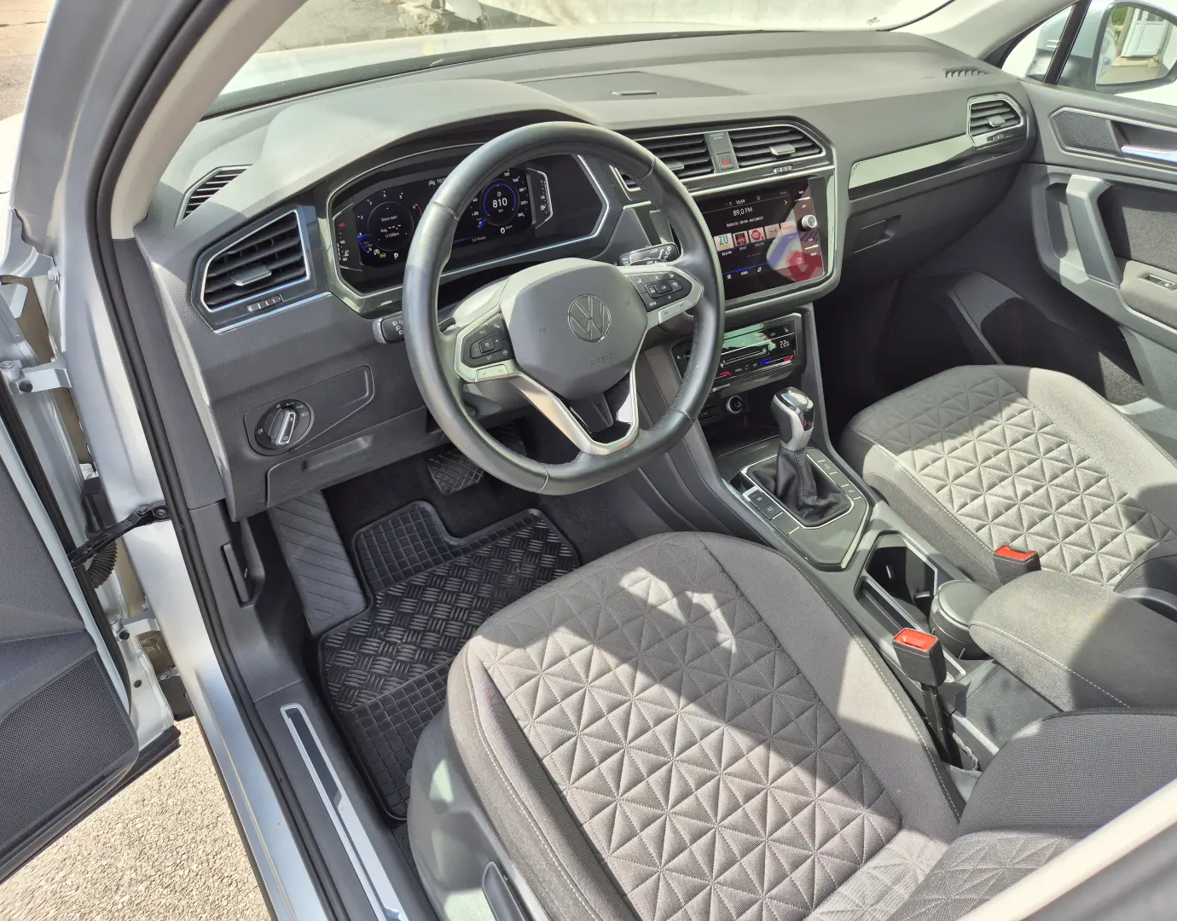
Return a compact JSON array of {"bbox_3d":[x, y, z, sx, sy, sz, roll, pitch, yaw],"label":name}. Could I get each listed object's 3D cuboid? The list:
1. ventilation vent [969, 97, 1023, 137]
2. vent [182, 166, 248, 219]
[{"bbox_3d":[0.712,-0.605,1.436,0.112,0.066,0.035,-12,21,-18],"label":"ventilation vent"},{"bbox_3d":[-0.393,-0.280,0.850,0.032,0.022,0.098,24,54,16],"label":"vent"}]

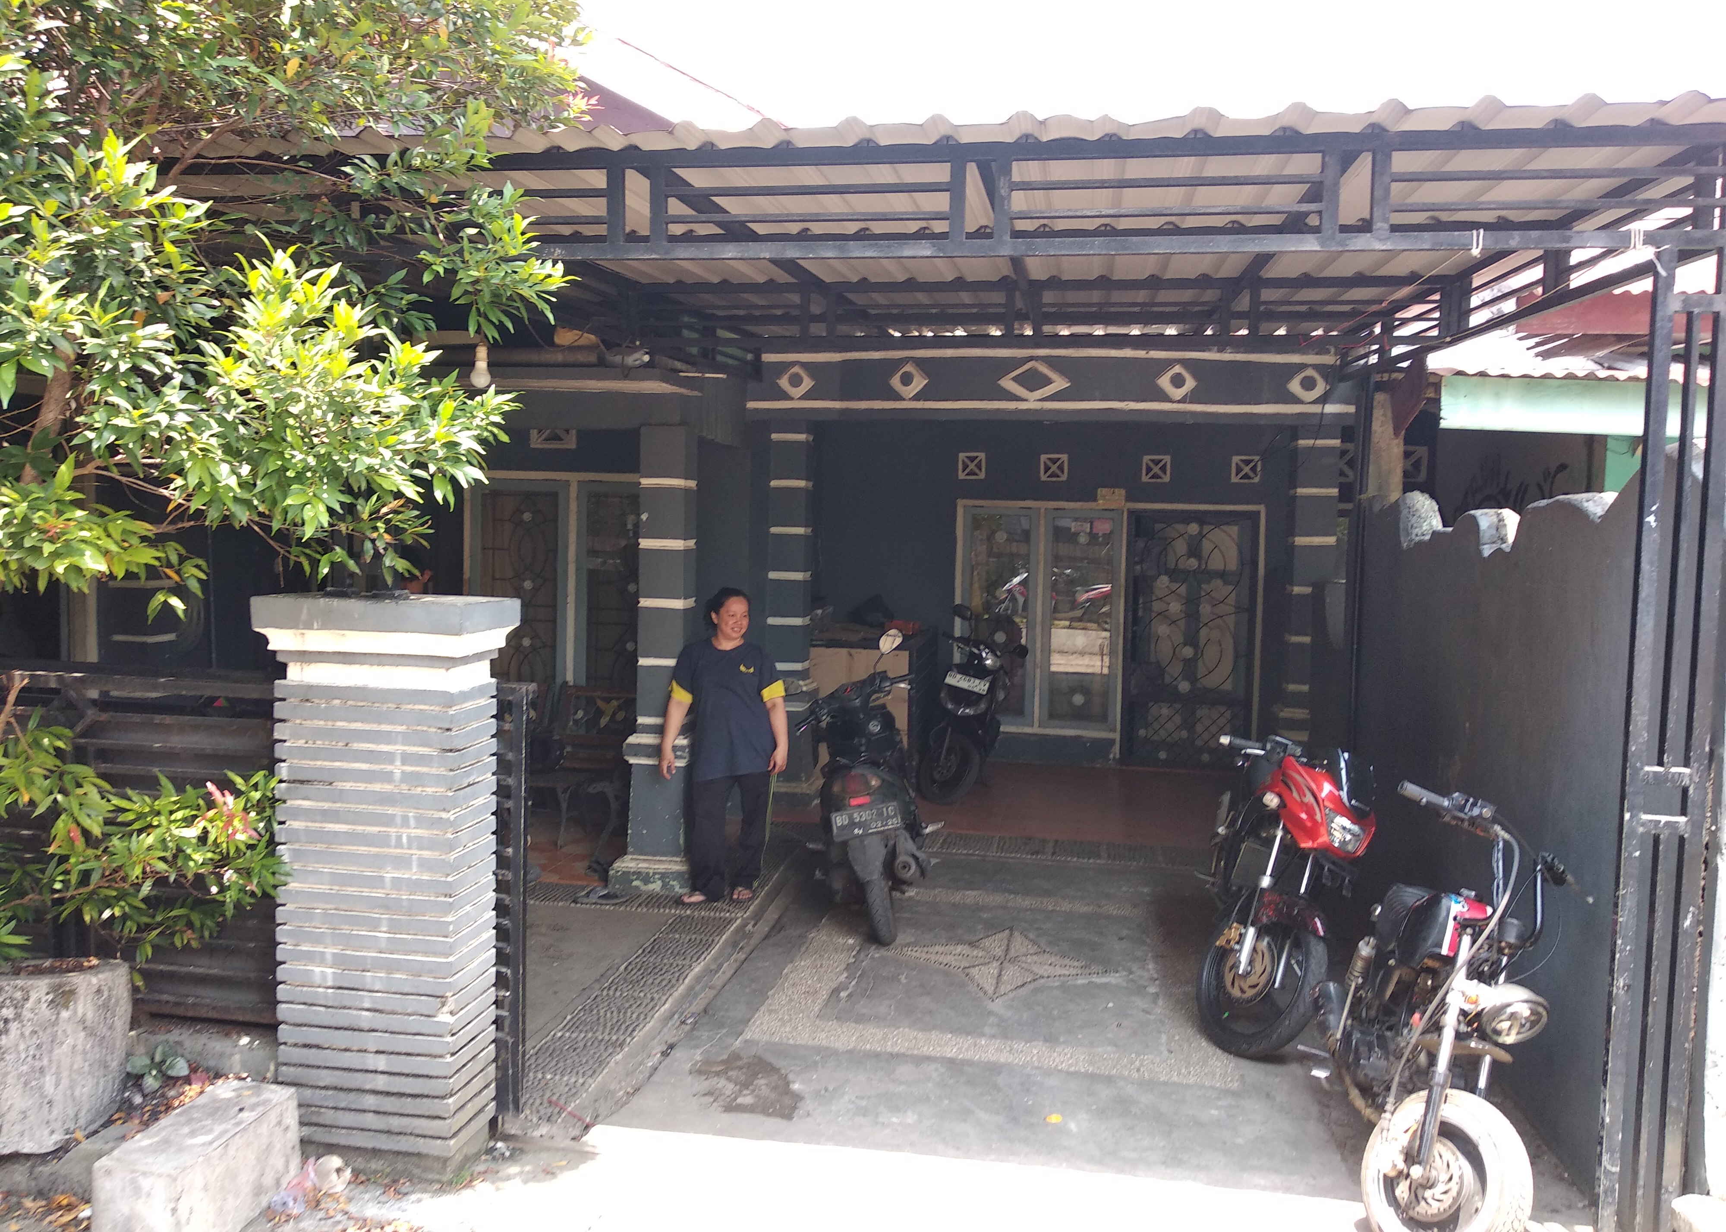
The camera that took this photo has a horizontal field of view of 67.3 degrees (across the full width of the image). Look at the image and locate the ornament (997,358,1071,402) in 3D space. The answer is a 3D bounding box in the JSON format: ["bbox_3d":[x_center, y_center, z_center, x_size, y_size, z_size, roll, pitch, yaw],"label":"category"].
[{"bbox_3d":[1.030,-1.408,7.771,0.433,0.243,0.050,2,4,10],"label":"ornament"}]

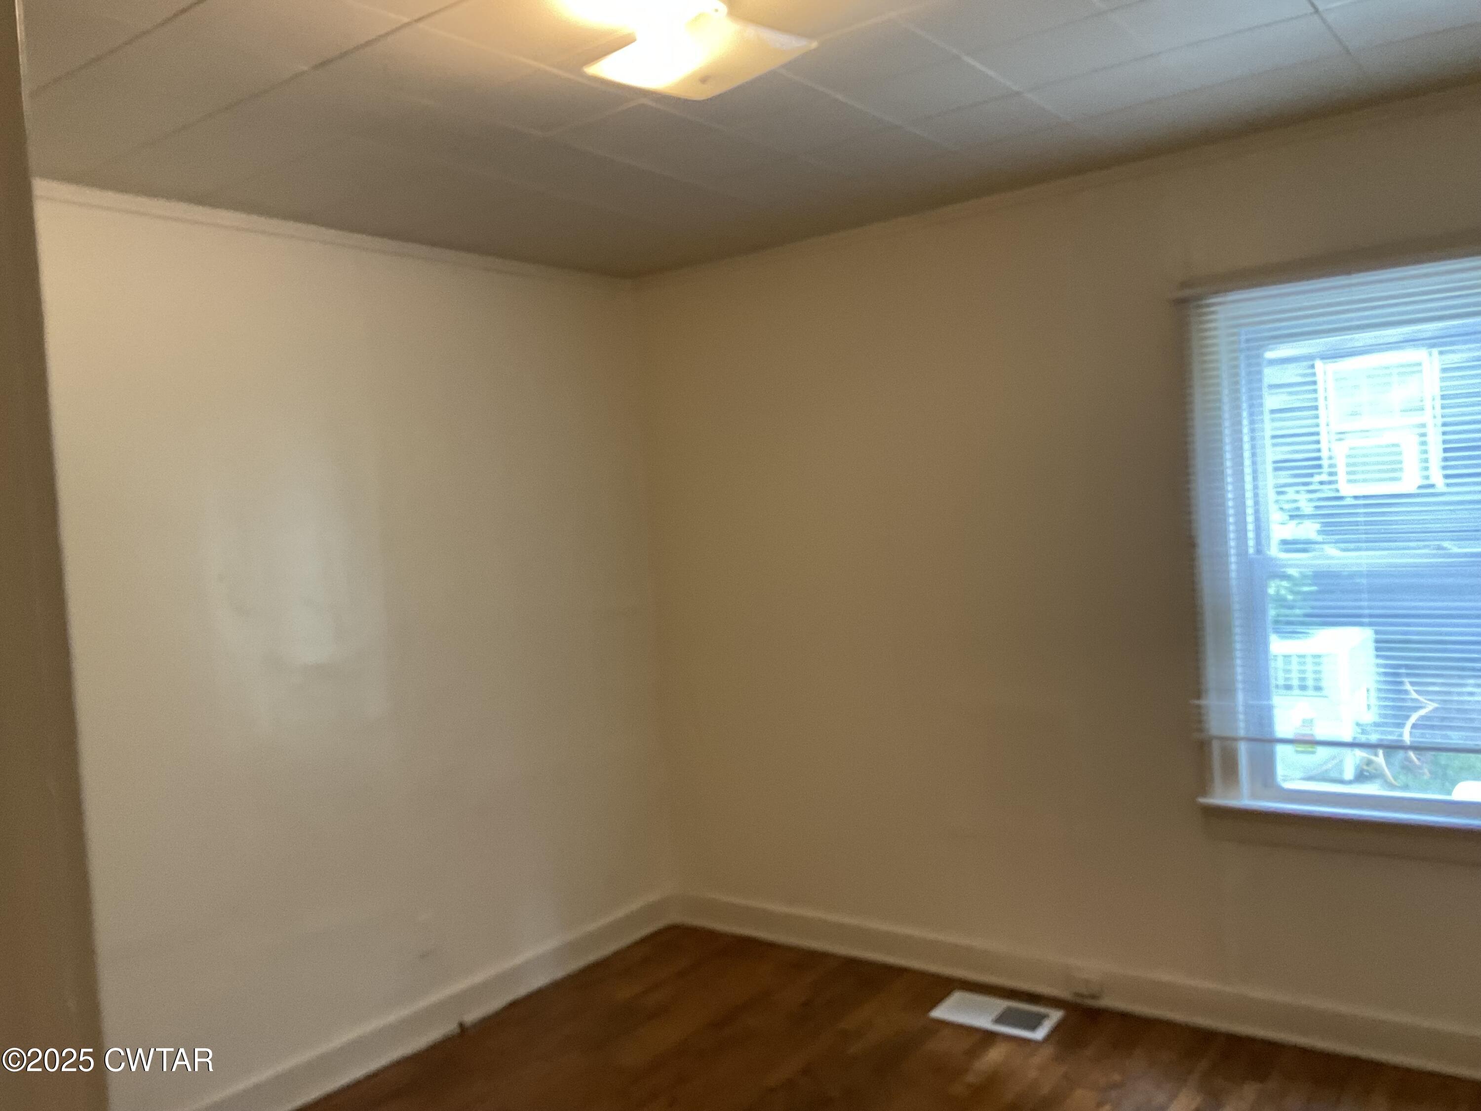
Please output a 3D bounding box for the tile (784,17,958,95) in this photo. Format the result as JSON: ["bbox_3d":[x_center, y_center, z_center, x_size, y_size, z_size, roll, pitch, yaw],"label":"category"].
[{"bbox_3d":[0.242,-1.012,2.515,0.305,0.017,0.305,-3,2,37],"label":"tile"}]

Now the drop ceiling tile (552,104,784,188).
[{"bbox_3d":[-0.166,-1.001,3.013,0.305,0.017,0.610,-3,2,37],"label":"drop ceiling tile"}]

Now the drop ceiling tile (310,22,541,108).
[{"bbox_3d":[-0.610,-0.951,2.395,0.305,0.017,0.305,-3,2,37],"label":"drop ceiling tile"}]

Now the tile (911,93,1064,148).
[{"bbox_3d":[0.607,-1.053,3.002,0.305,0.017,0.305,-3,2,37],"label":"tile"}]

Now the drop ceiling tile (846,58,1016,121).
[{"bbox_3d":[0.424,-1.033,2.758,0.305,0.017,0.305,-3,2,37],"label":"drop ceiling tile"}]

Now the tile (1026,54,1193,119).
[{"bbox_3d":[0.850,-1.064,2.818,0.305,0.017,0.305,-3,2,37],"label":"tile"}]

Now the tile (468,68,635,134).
[{"bbox_3d":[-0.427,-0.971,2.638,0.305,0.017,0.305,-3,2,37],"label":"tile"}]

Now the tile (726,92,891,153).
[{"bbox_3d":[0.181,-1.022,2.942,0.305,0.017,0.305,-3,2,37],"label":"tile"}]

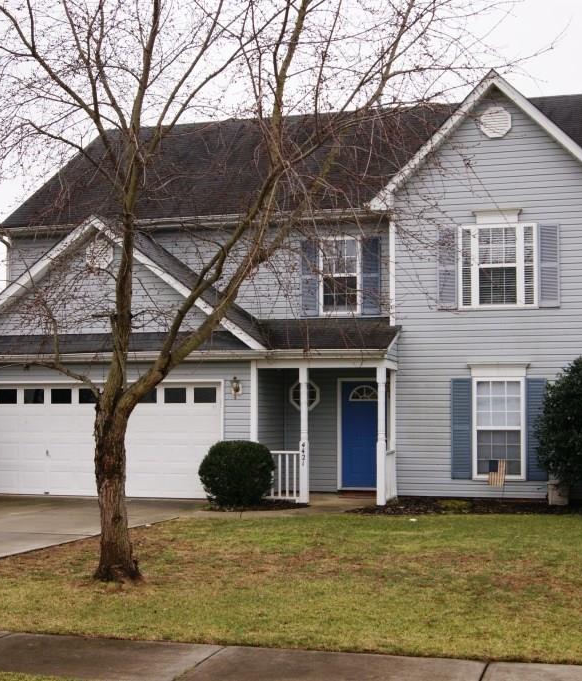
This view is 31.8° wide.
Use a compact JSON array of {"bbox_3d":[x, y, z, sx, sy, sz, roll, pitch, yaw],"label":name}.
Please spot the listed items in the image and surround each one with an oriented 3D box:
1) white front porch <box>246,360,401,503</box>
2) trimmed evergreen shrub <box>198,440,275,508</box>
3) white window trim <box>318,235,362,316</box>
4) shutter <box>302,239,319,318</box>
[{"bbox_3d":[0.705,1.682,19.084,2.503,2.548,1.840,-1,-4,15],"label":"white front porch"},{"bbox_3d":[-0.944,2.329,17.912,1.345,1.149,1.345,0,-4,0],"label":"trimmed evergreen shrub"},{"bbox_3d":[0.971,-1.276,20.126,0.845,1.593,0.080,-1,-4,15],"label":"white window trim"},{"bbox_3d":[0.386,-1.236,20.283,0.368,1.525,0.040,-1,-4,15],"label":"shutter"}]

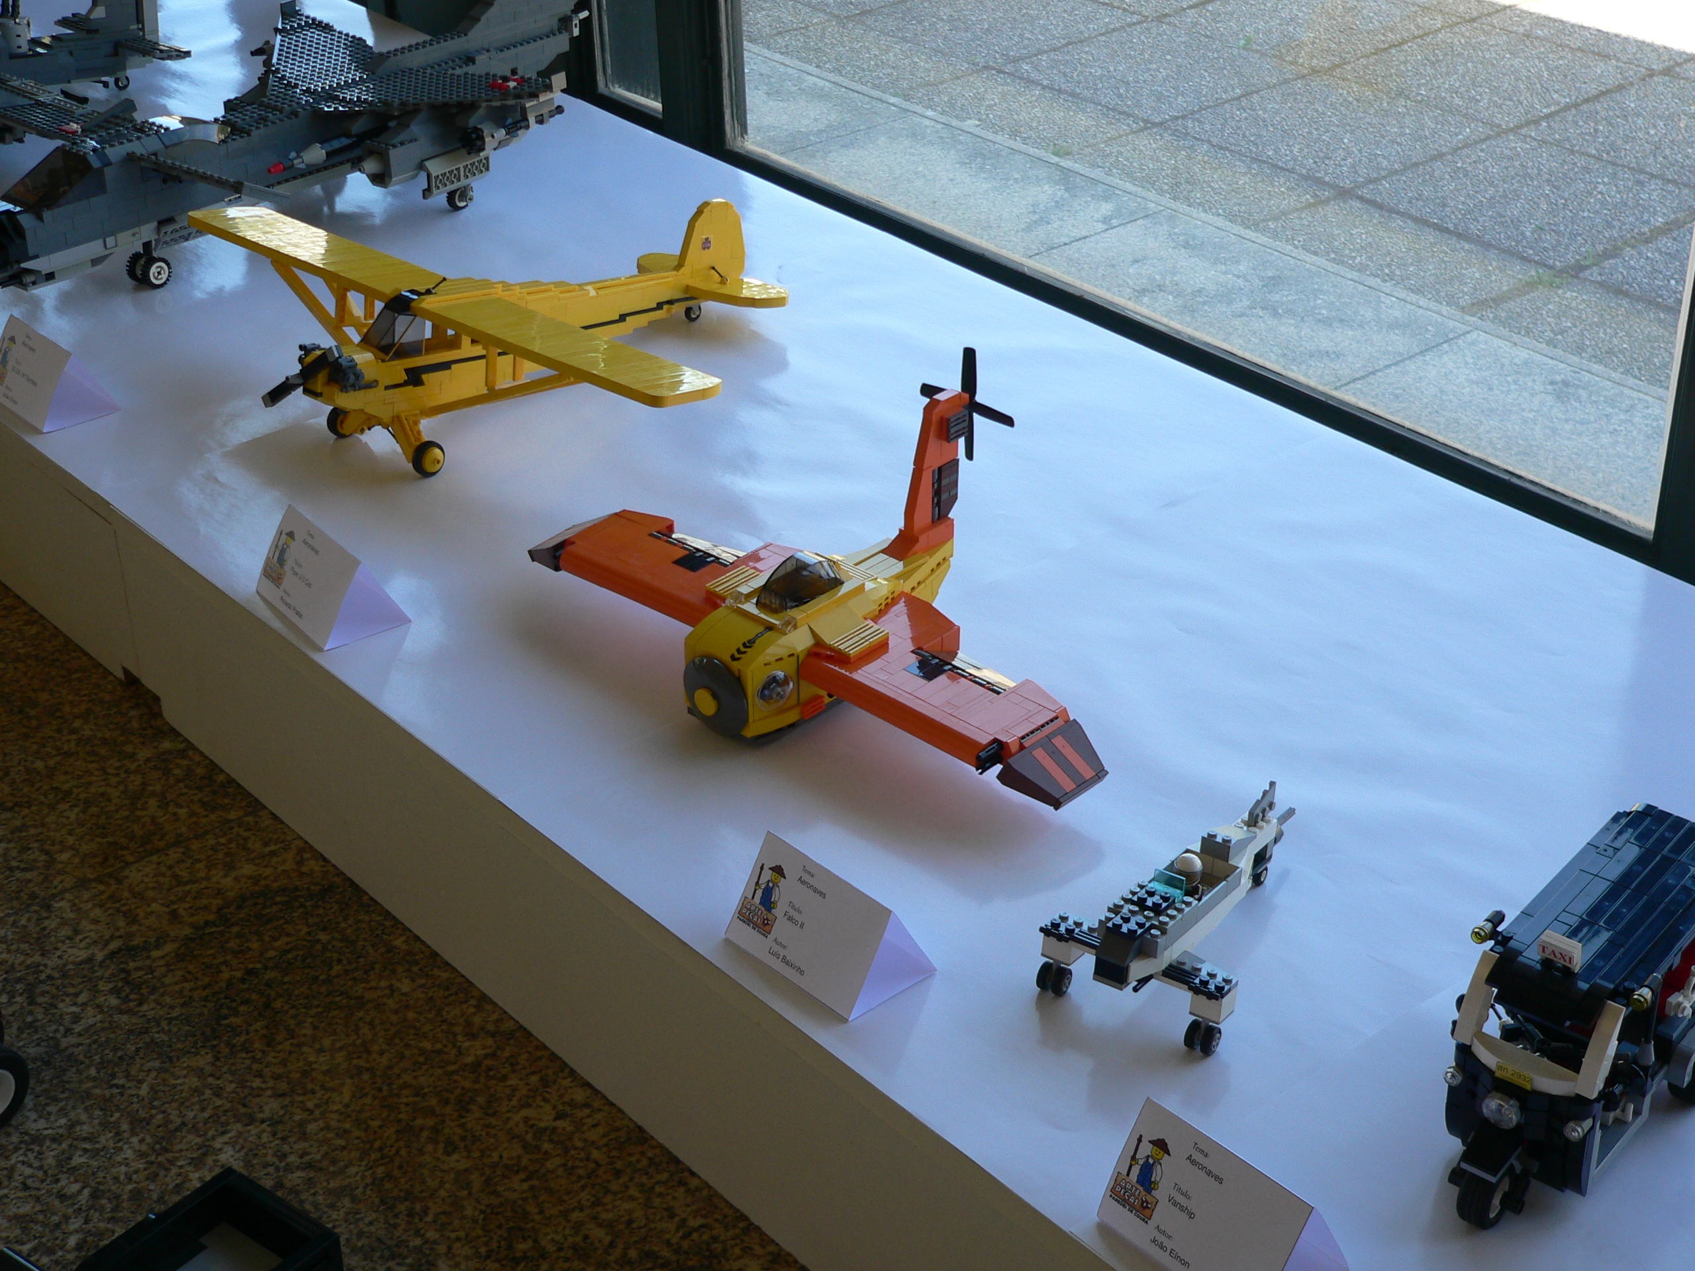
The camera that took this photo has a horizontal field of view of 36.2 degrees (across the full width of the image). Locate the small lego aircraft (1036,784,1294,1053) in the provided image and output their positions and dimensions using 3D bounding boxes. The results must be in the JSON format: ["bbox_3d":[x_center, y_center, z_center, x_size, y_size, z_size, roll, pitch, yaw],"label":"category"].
[{"bbox_3d":[0.175,0.121,1.270,0.098,0.069,0.193,19,36,30],"label":"small lego aircraft"}]

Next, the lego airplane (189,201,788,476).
[{"bbox_3d":[-0.218,-0.228,1.824,0.485,0.118,0.431,24,38,35],"label":"lego airplane"}]

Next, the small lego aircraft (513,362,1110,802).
[{"bbox_3d":[-0.003,-0.051,1.469,0.412,0.169,0.225,25,39,36],"label":"small lego aircraft"}]

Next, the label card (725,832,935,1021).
[{"bbox_3d":[-0.009,0.135,1.269,0.058,0.051,0.091,-25,38,-35],"label":"label card"}]

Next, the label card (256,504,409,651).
[{"bbox_3d":[-0.315,-0.040,1.573,0.058,0.051,0.091,-21,36,-31],"label":"label card"}]

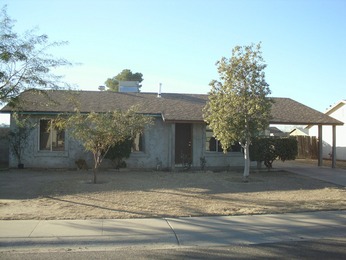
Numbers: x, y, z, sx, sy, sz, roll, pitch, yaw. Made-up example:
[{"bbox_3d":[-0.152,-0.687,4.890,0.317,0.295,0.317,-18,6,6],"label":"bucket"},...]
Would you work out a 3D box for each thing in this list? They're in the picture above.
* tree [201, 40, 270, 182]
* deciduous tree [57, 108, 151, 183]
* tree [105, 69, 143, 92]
[{"bbox_3d":[2.314,-0.644,13.677,2.510,4.950,2.500,1,-1,-10],"label":"tree"},{"bbox_3d":[-2.236,0.496,12.612,3.110,2.550,2.800,1,-1,-10],"label":"deciduous tree"},{"bbox_3d":[-5.404,-2.235,41.984,4.800,8.870,4.800,1,-1,-10],"label":"tree"}]

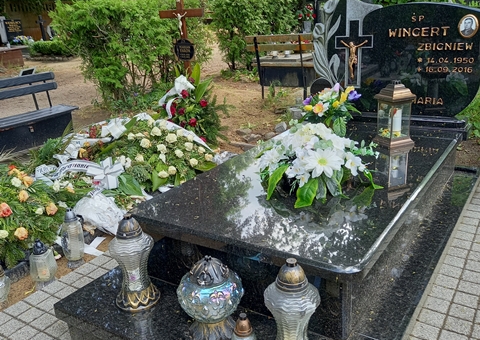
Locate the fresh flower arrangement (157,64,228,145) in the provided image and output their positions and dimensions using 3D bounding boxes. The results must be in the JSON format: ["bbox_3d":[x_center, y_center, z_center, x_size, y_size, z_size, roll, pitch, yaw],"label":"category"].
[{"bbox_3d":[-0.460,-0.665,4.730,0.620,0.780,0.480,9,23,32],"label":"fresh flower arrangement"}]

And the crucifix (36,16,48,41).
[{"bbox_3d":[-7.600,-5.360,17.800,0.120,1.200,0.500,9,23,32],"label":"crucifix"}]

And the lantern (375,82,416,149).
[{"bbox_3d":[0.893,-0.331,2.676,0.165,0.370,0.165,-8,19,-14],"label":"lantern"}]

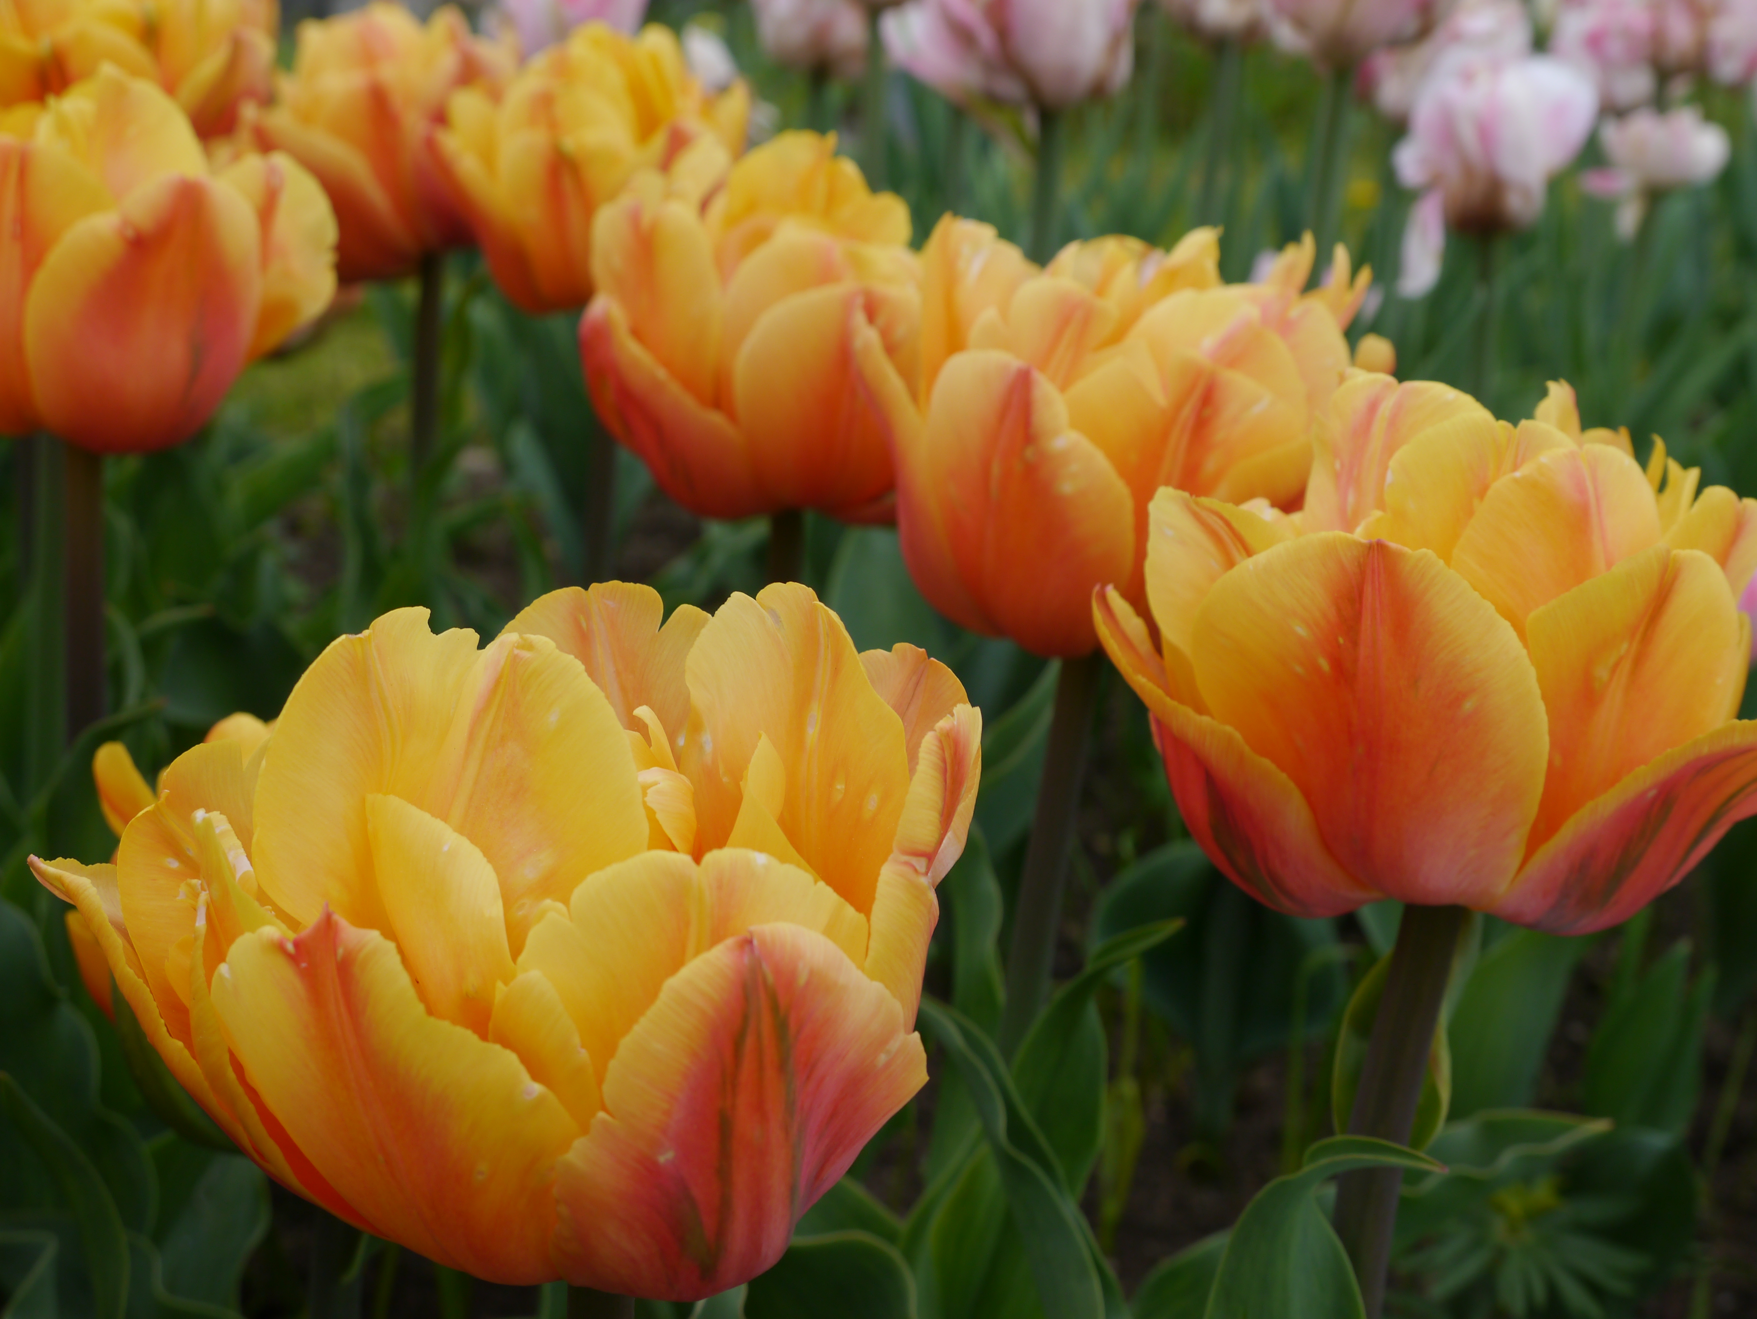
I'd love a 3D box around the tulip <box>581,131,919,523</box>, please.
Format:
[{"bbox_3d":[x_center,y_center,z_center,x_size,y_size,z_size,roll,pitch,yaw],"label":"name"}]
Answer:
[{"bbox_3d":[-0.026,-0.070,0.600,0.077,0.078,0.077,0,17,0],"label":"tulip"}]

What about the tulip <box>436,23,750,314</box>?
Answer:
[{"bbox_3d":[-0.070,-0.121,0.700,0.077,0.071,0.075,0,17,0],"label":"tulip"}]

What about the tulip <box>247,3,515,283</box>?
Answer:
[{"bbox_3d":[-0.136,-0.142,0.780,0.074,0.074,0.073,0,17,0],"label":"tulip"}]

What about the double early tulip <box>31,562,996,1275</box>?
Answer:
[{"bbox_3d":[-0.039,0.029,0.300,0.098,0.067,0.095,0,17,0],"label":"double early tulip"}]

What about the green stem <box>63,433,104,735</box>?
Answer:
[{"bbox_3d":[-0.168,-0.014,0.600,0.009,0.068,0.009,0,17,0],"label":"green stem"}]

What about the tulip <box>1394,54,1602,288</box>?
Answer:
[{"bbox_3d":[0.239,-0.187,1.100,0.078,0.088,0.070,0,17,0],"label":"tulip"}]

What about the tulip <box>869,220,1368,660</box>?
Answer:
[{"bbox_3d":[0.040,-0.037,0.470,0.083,0.070,0.080,0,17,0],"label":"tulip"}]

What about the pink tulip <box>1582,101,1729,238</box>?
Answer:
[{"bbox_3d":[0.320,-0.201,1.170,0.060,0.052,0.055,0,17,0],"label":"pink tulip"}]

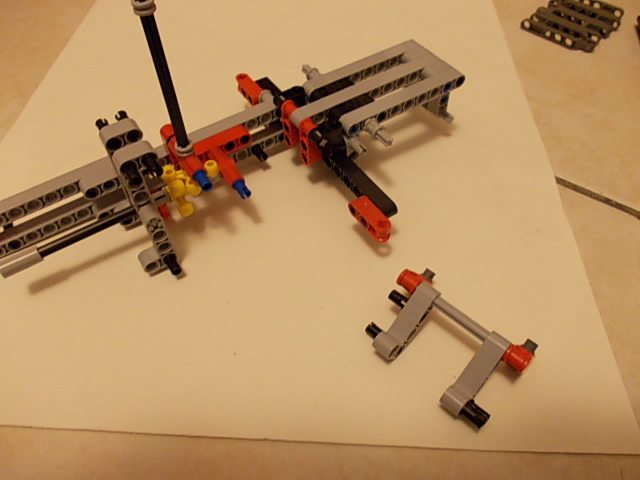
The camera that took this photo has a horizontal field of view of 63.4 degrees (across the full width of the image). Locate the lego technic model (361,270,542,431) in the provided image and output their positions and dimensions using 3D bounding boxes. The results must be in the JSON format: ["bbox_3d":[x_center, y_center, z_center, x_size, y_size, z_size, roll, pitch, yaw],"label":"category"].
[{"bbox_3d":[0.050,0.038,0.202,0.057,0.024,0.045,37,61,26],"label":"lego technic model"}]

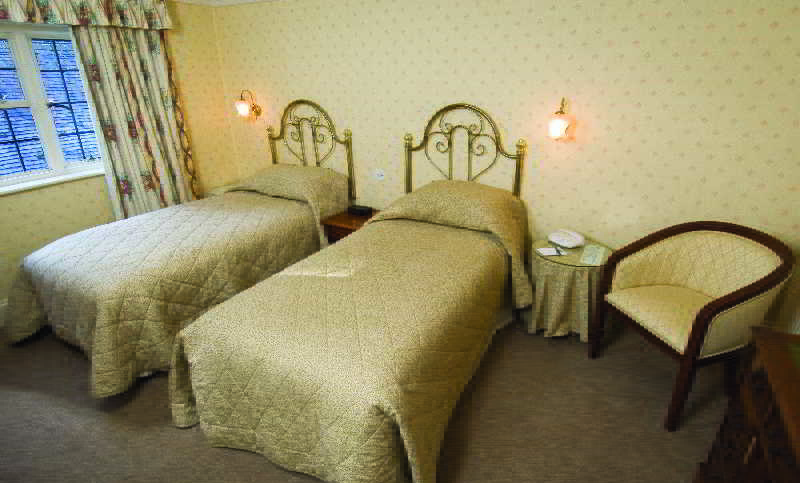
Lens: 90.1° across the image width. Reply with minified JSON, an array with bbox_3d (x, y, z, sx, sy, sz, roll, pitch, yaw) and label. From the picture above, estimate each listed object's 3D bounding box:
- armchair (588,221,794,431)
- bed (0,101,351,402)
[{"bbox_3d":[1.512,0.397,2.065,0.660,0.800,0.610,-6,23,-12],"label":"armchair"},{"bbox_3d":[-1.396,-0.220,2.883,1.020,1.370,2.120,12,26,28],"label":"bed"}]

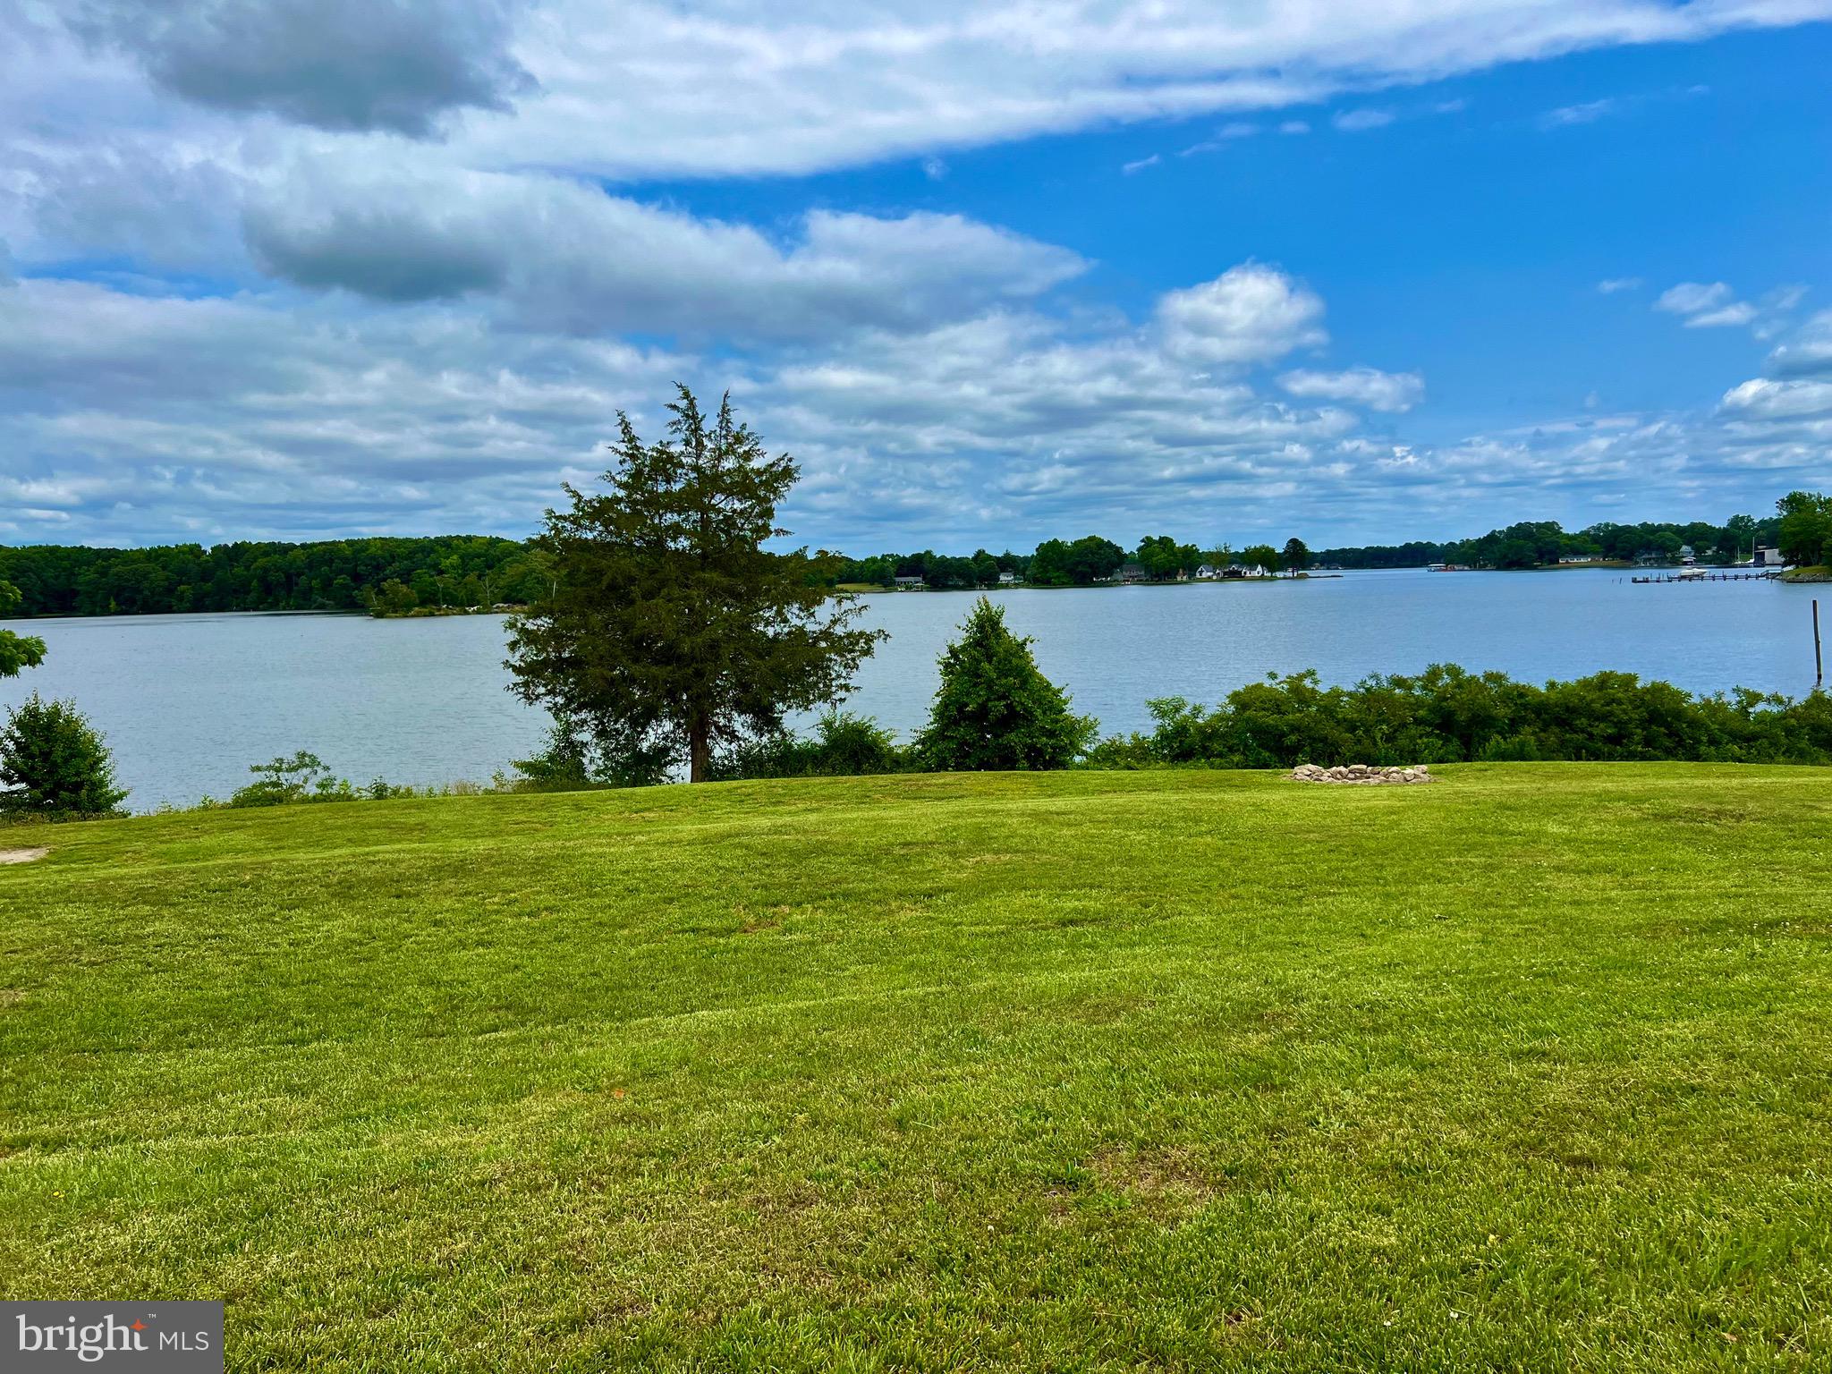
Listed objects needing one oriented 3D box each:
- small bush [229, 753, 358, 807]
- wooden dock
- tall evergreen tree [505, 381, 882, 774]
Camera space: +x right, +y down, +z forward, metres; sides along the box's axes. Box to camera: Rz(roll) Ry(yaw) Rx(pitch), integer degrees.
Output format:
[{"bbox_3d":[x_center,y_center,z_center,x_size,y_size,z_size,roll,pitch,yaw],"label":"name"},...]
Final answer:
[{"bbox_3d":[-11.990,1.764,26.500,2.453,1.075,1.700,-1,5,0],"label":"small bush"},{"bbox_3d":[166.507,-23.076,290.000,31.500,2.800,2.800,-2,5,-4],"label":"wooden dock"},{"bbox_3d":[-4.434,-2.045,27.500,7.523,7.895,7.300,-1,5,0],"label":"tall evergreen tree"}]

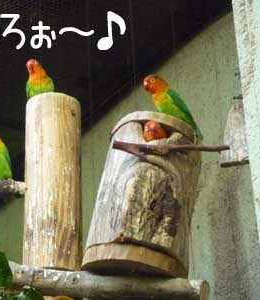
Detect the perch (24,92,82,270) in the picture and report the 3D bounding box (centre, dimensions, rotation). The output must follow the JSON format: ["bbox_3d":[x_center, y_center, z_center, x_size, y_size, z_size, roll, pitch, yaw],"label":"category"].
[{"bbox_3d":[-0.133,0.055,1.730,0.095,0.295,0.095,0,-18,0],"label":"perch"}]

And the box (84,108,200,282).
[{"bbox_3d":[0.023,0.074,1.620,0.163,0.226,0.163,9,-22,3],"label":"box"}]

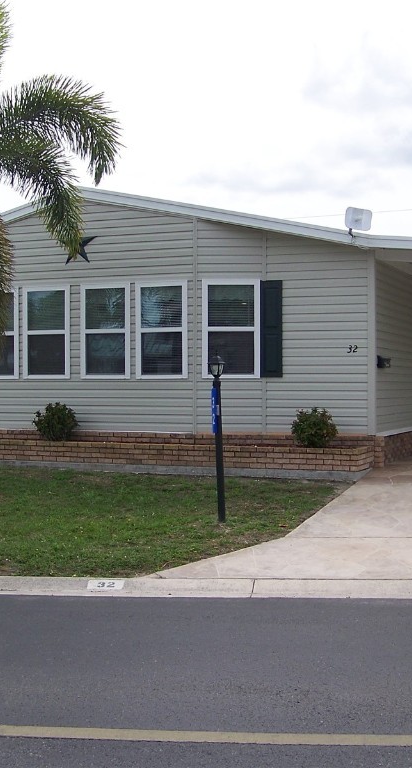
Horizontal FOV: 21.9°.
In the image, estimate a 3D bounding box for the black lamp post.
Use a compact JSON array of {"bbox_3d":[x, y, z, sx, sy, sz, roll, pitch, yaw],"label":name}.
[{"bbox_3d":[0.131,0.540,10.750,0.180,1.730,0.180,-2,0,0],"label":"black lamp post"}]

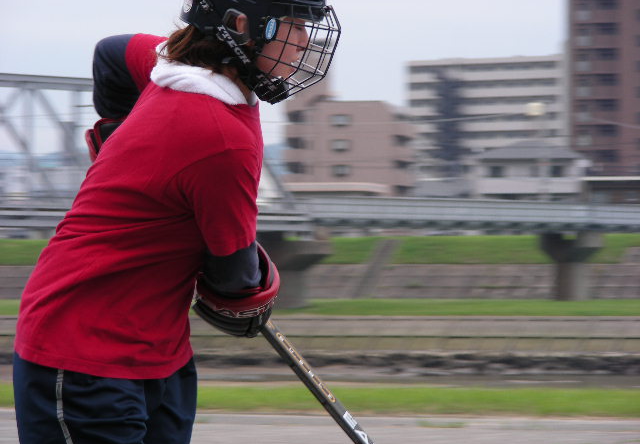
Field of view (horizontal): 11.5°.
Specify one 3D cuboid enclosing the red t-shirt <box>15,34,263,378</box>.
[{"bbox_3d":[-0.327,-0.022,6.000,0.320,0.610,0.470,14,6,-17],"label":"red t-shirt"}]

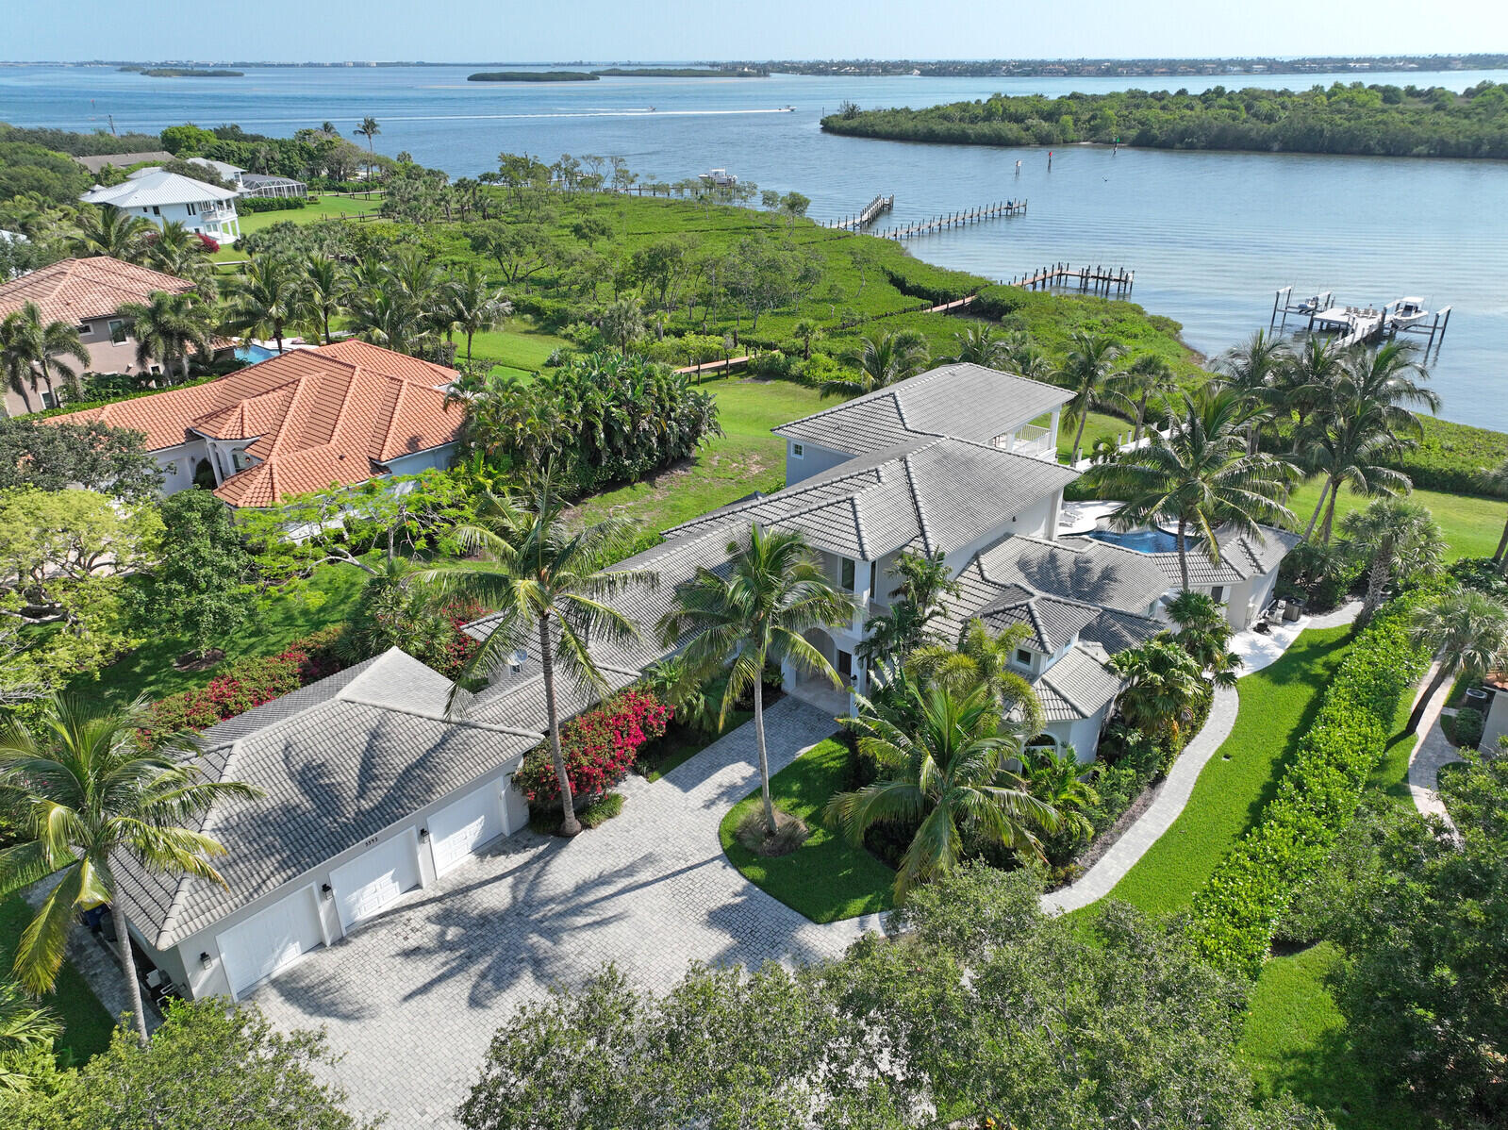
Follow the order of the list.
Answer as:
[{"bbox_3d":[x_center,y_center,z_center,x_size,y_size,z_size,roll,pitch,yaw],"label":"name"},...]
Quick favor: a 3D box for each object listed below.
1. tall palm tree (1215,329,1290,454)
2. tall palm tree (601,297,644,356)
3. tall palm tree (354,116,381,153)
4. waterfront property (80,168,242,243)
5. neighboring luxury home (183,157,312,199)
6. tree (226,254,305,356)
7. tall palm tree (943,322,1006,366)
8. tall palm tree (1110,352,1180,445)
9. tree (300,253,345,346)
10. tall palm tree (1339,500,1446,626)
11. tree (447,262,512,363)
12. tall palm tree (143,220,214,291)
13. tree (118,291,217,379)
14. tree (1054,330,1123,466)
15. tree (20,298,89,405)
[{"bbox_3d":[31.960,-11.038,68.019,5.140,8.430,5.140,12,28,23],"label":"tall palm tree"},{"bbox_3d":[-11.422,-20.697,91.533,4.100,5.770,4.100,-3,26,-6],"label":"tall palm tree"},{"bbox_3d":[-84.736,-91.585,230.720,5.940,13.800,5.940,-9,27,-17],"label":"tall palm tree"},{"bbox_3d":[-87.331,-52.677,153.695,18.500,9.400,20.000,-19,32,-34],"label":"waterfront property"},{"bbox_3d":[-97.444,-70.693,192.162,25.000,8.300,15.000,-20,32,-35],"label":"neighboring luxury home"},{"bbox_3d":[-40.790,-21.282,88.485,6.400,9.400,6.400,0,26,0],"label":"tree"},{"bbox_3d":[16.547,-15.092,78.326,5.400,6.500,5.400,0,26,0],"label":"tall palm tree"},{"bbox_3d":[26.229,-11.248,70.878,4.750,6.350,4.750,9,27,19],"label":"tall palm tree"},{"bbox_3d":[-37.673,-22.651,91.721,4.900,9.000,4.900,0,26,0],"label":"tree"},{"bbox_3d":[27.910,0.035,46.386,4.690,6.500,4.690,16,30,30],"label":"tall palm tree"},{"bbox_3d":[-22.930,-20.473,87.028,6.400,9.130,6.400,-7,27,-13],"label":"tree"},{"bbox_3d":[-55.883,-27.924,101.890,6.700,9.800,6.700,0,26,0],"label":"tall palm tree"},{"bbox_3d":[-46.231,-17.604,82.473,7.200,8.100,7.200,0,26,0],"label":"tree"},{"bbox_3d":[21.056,-10.449,66.379,4.870,8.840,4.870,8,27,16],"label":"tree"},{"bbox_3d":[-50.281,-14.990,75.992,5.160,8.160,5.160,-16,30,-30],"label":"tree"}]

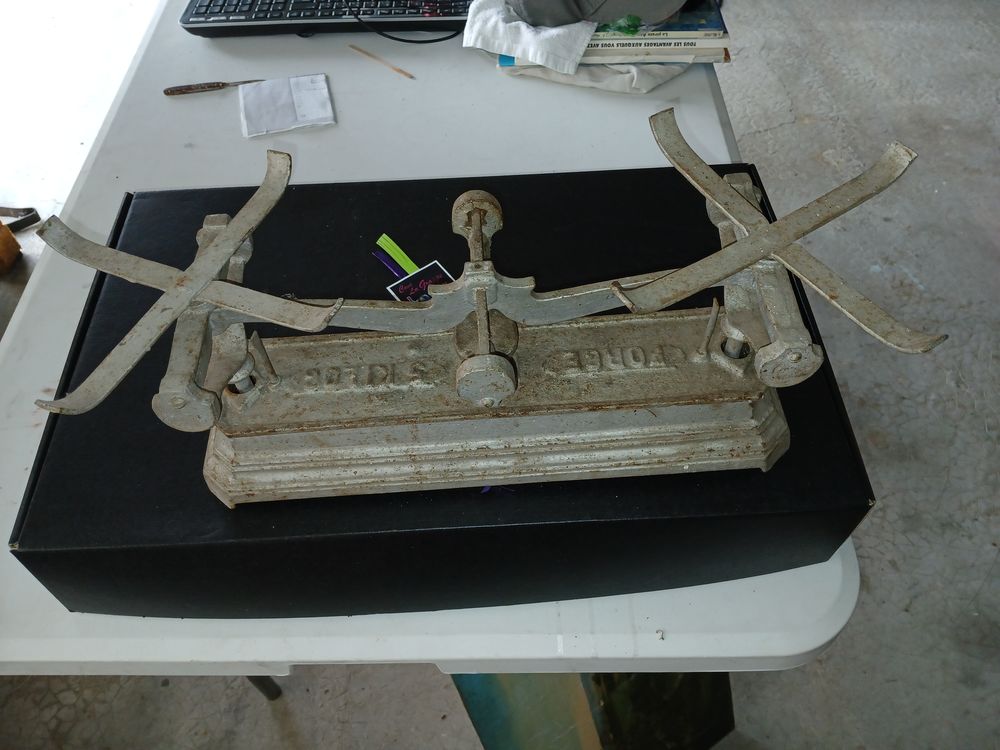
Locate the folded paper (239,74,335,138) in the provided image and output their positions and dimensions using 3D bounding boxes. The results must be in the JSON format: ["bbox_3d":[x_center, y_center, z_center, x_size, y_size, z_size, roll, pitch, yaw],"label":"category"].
[{"bbox_3d":[-0.263,-0.334,0.921,0.109,0.005,0.106,-12,56,-8],"label":"folded paper"}]

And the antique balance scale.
[{"bbox_3d":[-0.007,-0.028,0.485,0.515,0.180,0.197,-4,55,-2],"label":"antique balance scale"}]

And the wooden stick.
[{"bbox_3d":[-0.154,-0.405,0.970,0.118,0.004,0.006,34,62,22],"label":"wooden stick"}]

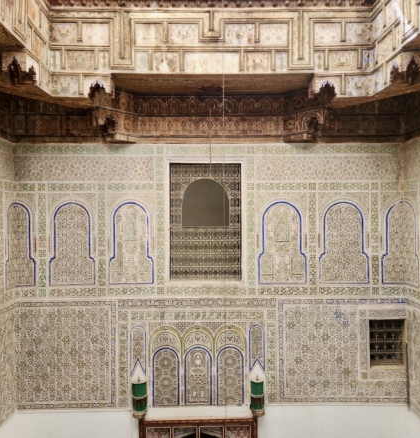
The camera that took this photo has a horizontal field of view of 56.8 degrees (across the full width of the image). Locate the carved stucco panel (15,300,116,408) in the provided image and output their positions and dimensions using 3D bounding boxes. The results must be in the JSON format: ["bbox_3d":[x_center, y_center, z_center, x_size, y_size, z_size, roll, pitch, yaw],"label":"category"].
[{"bbox_3d":[-2.406,2.255,6.445,1.648,1.785,0.050,0,0,-1],"label":"carved stucco panel"}]

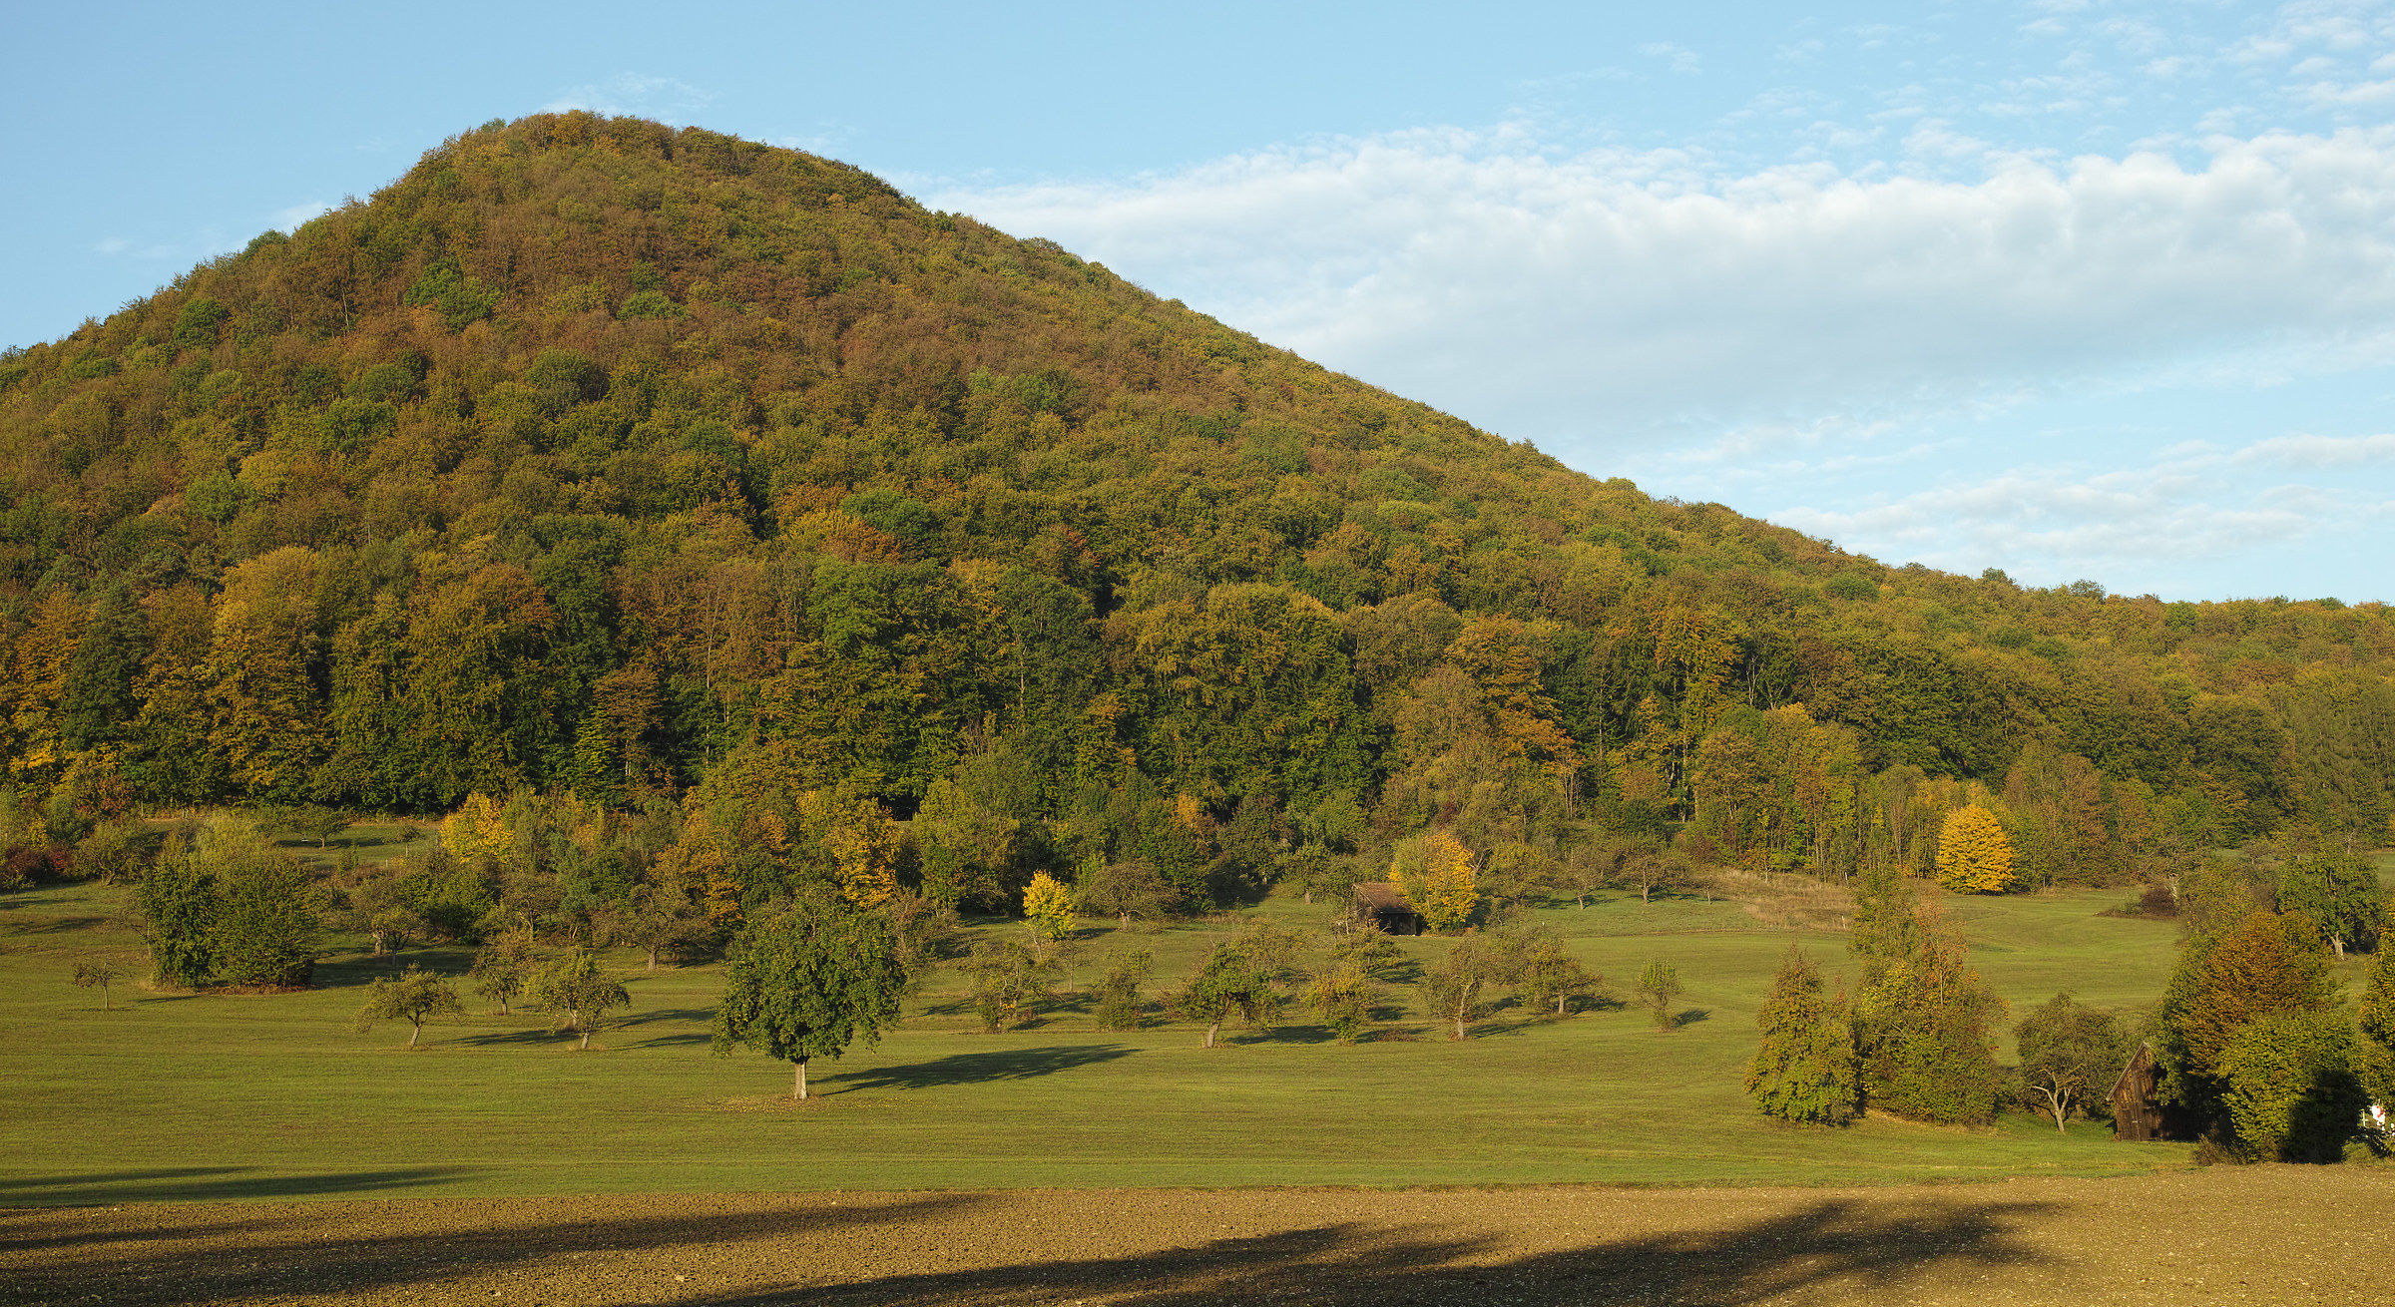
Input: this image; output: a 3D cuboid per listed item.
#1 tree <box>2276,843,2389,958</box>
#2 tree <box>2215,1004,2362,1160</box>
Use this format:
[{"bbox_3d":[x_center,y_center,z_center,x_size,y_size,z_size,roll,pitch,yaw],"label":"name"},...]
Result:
[{"bbox_3d":[85.294,18.572,225.000,8.269,8.636,8.016,0,-4,0],"label":"tree"},{"bbox_3d":[47.453,18.778,130.000,5.972,6.599,5.485,0,-4,0],"label":"tree"}]

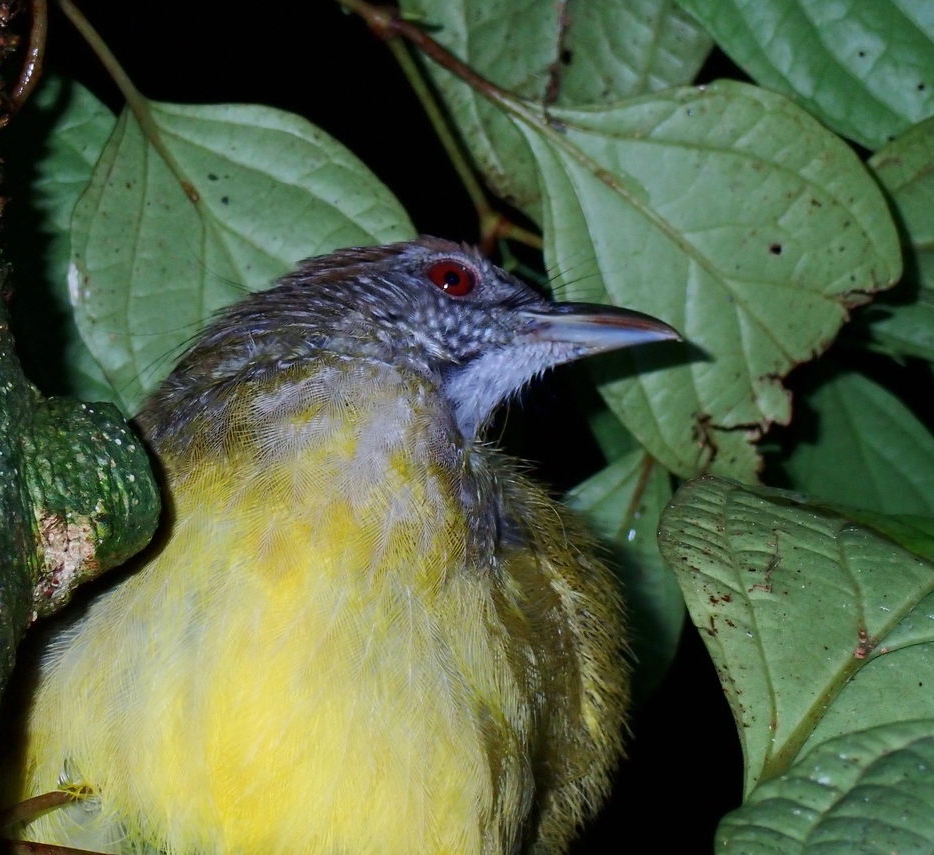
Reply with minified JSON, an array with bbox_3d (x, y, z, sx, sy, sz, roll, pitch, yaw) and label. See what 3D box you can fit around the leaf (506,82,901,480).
[{"bbox_3d":[0.030,-0.019,0.422,0.046,0.057,0.013,-37,0,4],"label":"leaf"}]

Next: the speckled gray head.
[{"bbox_3d":[-0.006,-0.010,0.387,0.063,0.026,0.028,2,-7,4],"label":"speckled gray head"}]

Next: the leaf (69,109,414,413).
[{"bbox_3d":[-0.029,-0.019,0.425,0.045,0.054,0.012,-27,0,3],"label":"leaf"}]

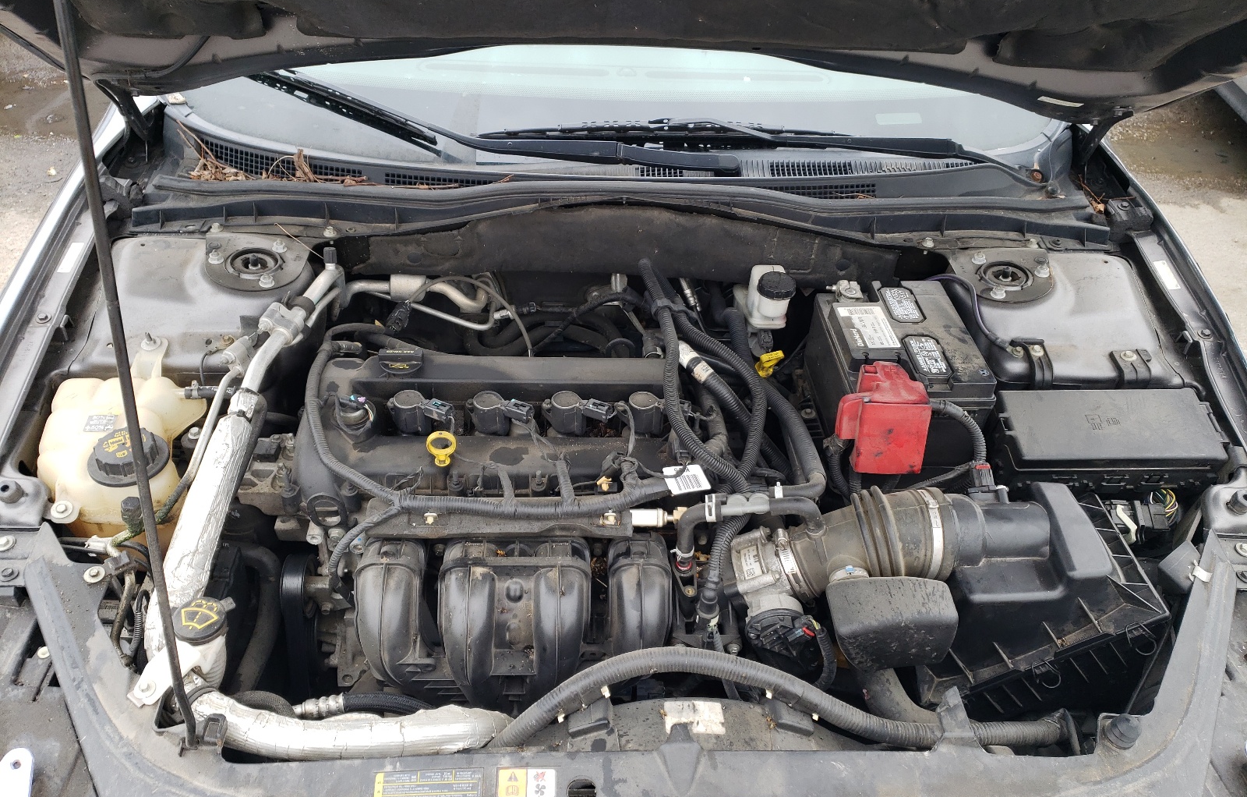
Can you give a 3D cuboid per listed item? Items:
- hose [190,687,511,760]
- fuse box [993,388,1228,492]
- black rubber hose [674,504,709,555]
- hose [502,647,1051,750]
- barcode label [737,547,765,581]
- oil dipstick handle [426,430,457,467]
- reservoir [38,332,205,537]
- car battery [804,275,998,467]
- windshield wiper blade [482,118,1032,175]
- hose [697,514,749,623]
[{"bbox_3d":[-0.260,0.301,0.880,0.287,0.055,0.070,0,37,-3],"label":"hose"},{"bbox_3d":[0.611,0.057,1.198,0.268,0.080,0.120,0,53,-3],"label":"fuse box"},{"bbox_3d":[0.075,0.144,1.034,0.037,0.056,0.026,0,37,-3],"label":"black rubber hose"},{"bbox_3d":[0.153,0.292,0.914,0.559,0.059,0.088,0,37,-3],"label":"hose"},{"bbox_3d":[0.145,0.186,1.060,0.020,0.035,0.001,-12,4,-18],"label":"barcode label"},{"bbox_3d":[-0.209,0.057,1.070,0.035,0.046,0.014,0,37,-3],"label":"oil dipstick handle"},{"bbox_3d":[-0.571,0.067,1.106,0.170,0.180,0.225,0,39,-3],"label":"reservoir"},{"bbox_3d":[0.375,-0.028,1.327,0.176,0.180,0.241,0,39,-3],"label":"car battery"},{"bbox_3d":[0.186,-0.364,1.356,0.785,0.060,0.085,0,39,-3],"label":"windshield wiper blade"},{"bbox_3d":[0.113,0.187,1.034,0.060,0.073,0.114,0,37,-3],"label":"hose"}]

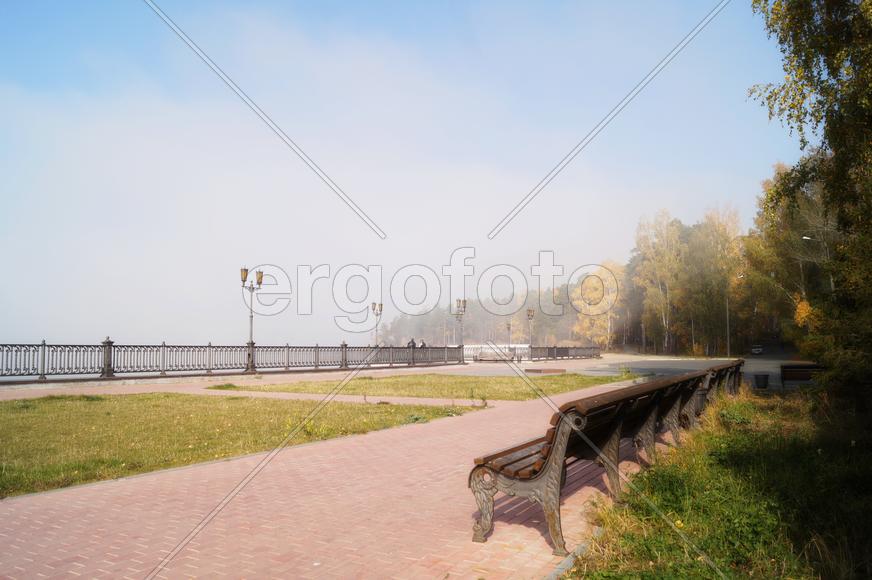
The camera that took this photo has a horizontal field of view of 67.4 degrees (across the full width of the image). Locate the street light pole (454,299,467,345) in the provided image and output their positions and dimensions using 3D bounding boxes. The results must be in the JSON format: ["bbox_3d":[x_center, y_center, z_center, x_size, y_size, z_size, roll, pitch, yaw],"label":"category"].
[{"bbox_3d":[1.964,3.030,48.431,0.450,4.720,1.220,-3,-6,32],"label":"street light pole"}]

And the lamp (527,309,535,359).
[{"bbox_3d":[9.105,4.282,62.724,0.450,4.981,1.150,-3,-6,30],"label":"lamp"}]

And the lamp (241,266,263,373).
[{"bbox_3d":[-8.128,1.272,28.793,0.450,4.720,1.220,-3,-6,32],"label":"lamp"}]

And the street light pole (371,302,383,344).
[{"bbox_3d":[-4.665,3.349,51.993,0.450,4.720,1.220,-3,-6,32],"label":"street light pole"}]

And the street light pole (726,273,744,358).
[{"bbox_3d":[34.338,2.832,75.037,1.800,9.842,0.320,-3,-6,30],"label":"street light pole"}]

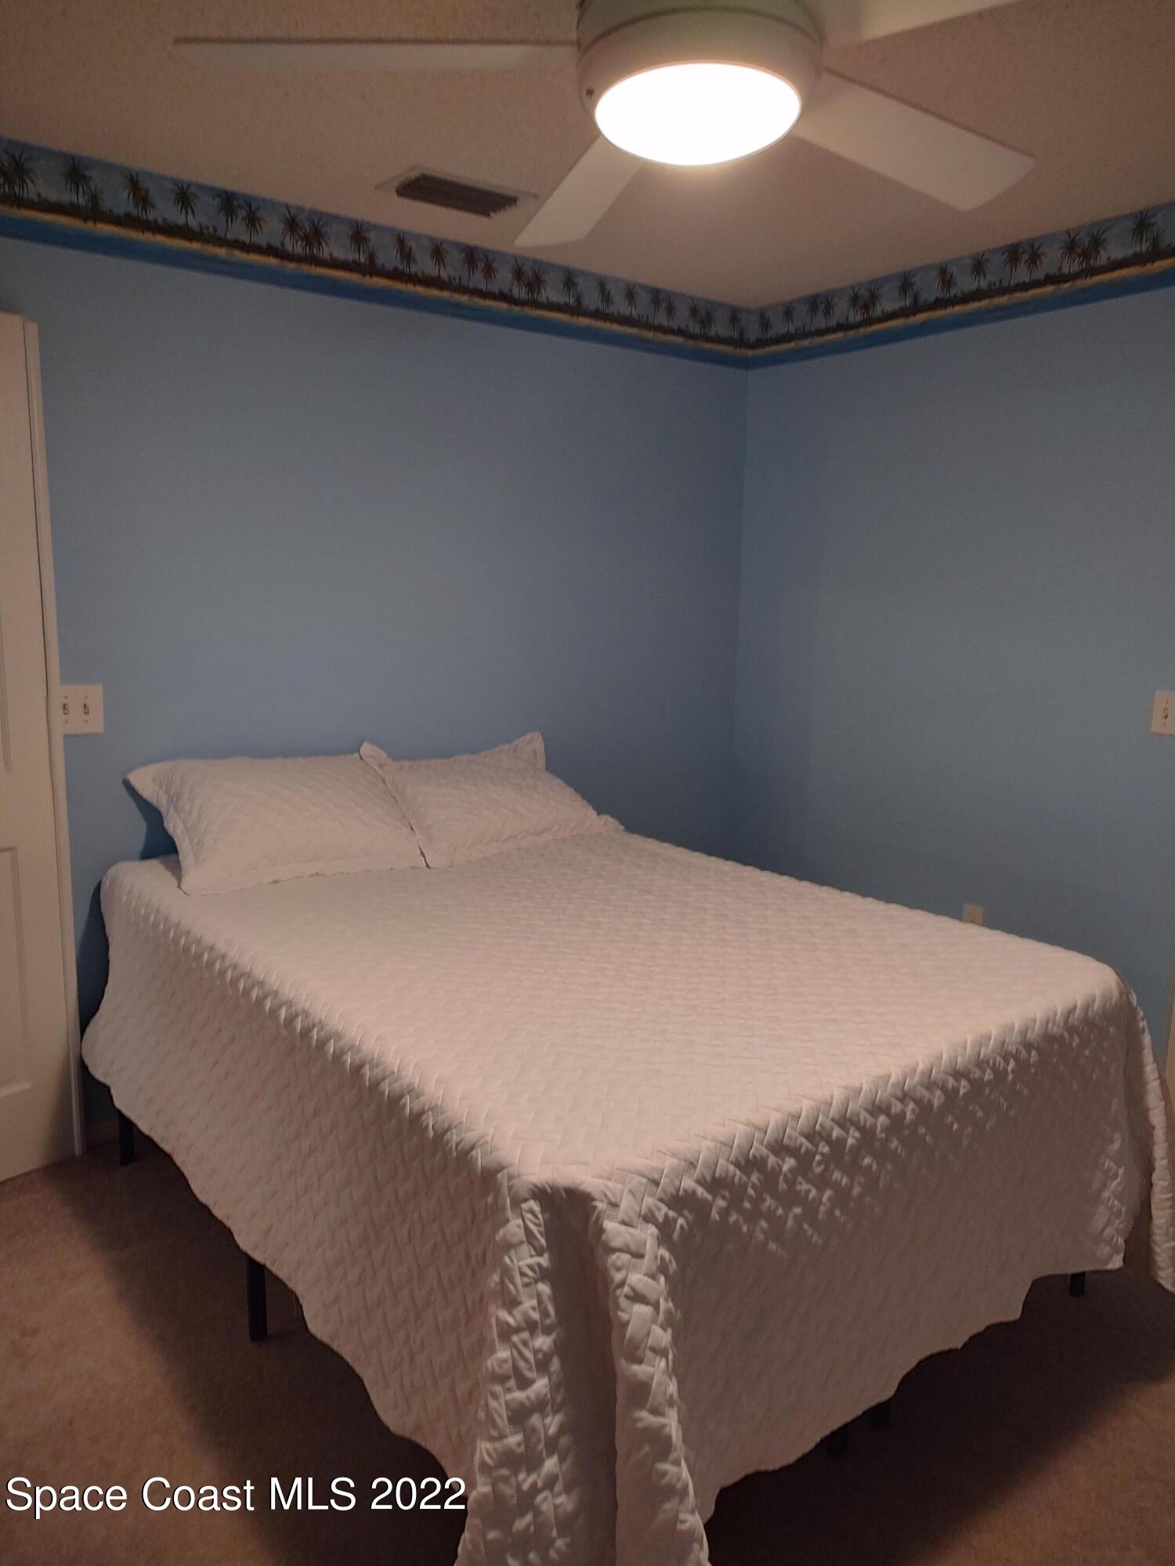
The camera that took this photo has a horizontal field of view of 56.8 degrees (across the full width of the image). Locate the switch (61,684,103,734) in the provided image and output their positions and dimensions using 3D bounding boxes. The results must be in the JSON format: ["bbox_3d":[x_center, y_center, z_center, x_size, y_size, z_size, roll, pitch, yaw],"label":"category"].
[{"bbox_3d":[-1.242,-0.178,2.651,0.118,0.118,0.014,-6,12,-35],"label":"switch"}]

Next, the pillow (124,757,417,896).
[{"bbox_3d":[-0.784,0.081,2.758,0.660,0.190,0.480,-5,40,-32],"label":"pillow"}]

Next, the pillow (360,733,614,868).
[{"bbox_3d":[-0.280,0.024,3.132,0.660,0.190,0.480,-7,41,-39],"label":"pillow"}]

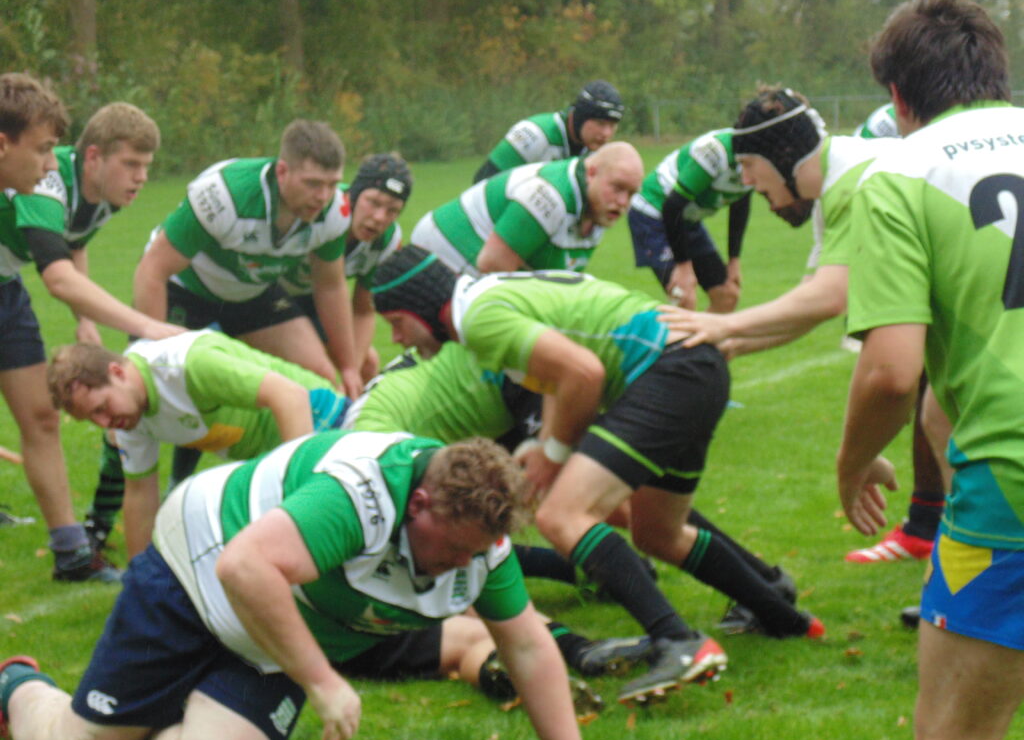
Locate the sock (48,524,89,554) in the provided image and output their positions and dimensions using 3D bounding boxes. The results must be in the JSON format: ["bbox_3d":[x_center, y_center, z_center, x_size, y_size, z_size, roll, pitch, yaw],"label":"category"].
[{"bbox_3d":[-1.290,0.503,8.450,0.125,0.110,0.105,-10,7,16],"label":"sock"}]

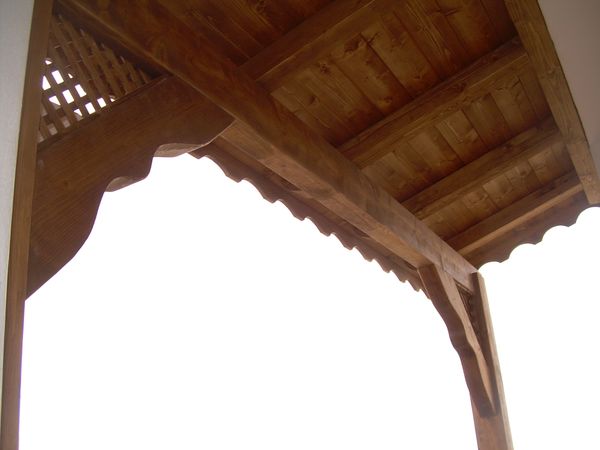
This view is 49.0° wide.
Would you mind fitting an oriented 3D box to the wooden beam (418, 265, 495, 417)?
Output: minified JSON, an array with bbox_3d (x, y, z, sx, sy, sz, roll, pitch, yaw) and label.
[{"bbox_3d":[0.882,0.601,3.624,0.083,0.204,1.021,-15,-68,26],"label":"wooden beam"}]

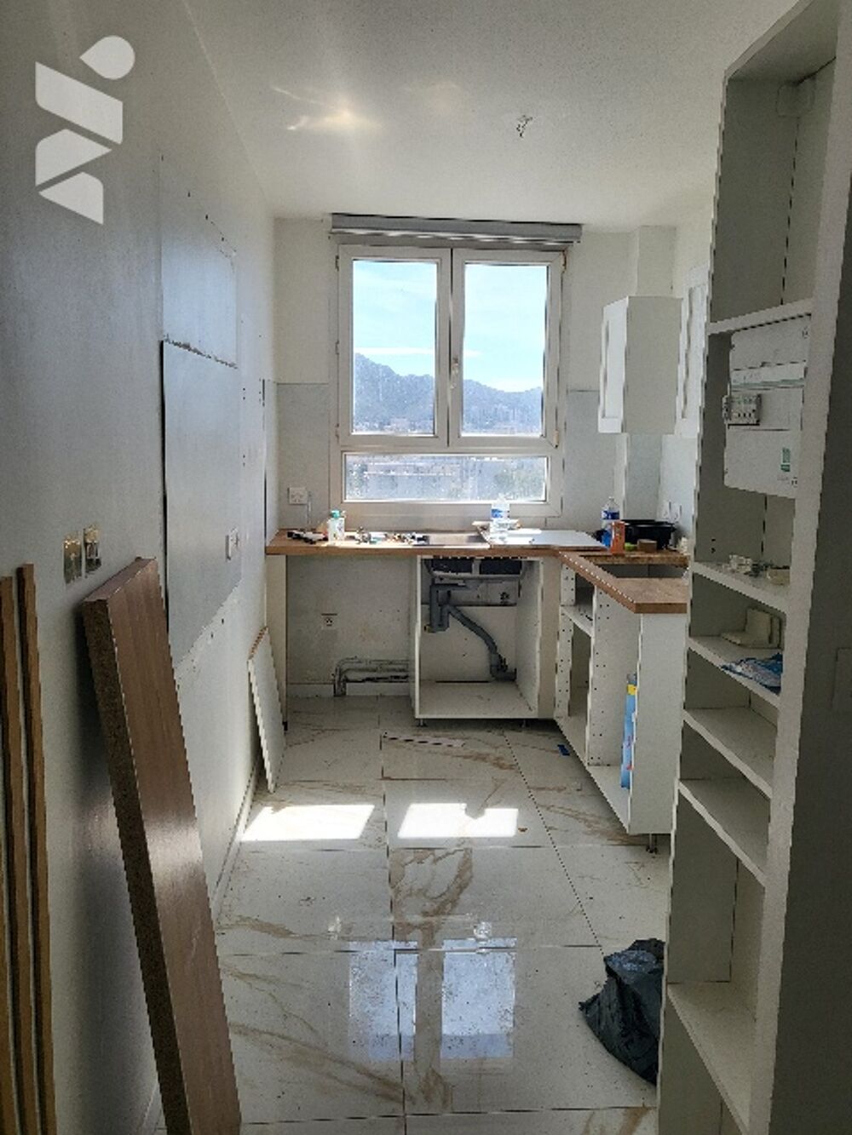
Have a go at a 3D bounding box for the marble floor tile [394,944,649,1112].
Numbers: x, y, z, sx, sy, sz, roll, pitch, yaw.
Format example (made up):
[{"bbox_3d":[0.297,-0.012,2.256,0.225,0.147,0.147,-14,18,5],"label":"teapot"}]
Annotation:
[{"bbox_3d":[0.231,1.154,2.174,0.600,0.010,0.598,0,9,-4],"label":"marble floor tile"}]

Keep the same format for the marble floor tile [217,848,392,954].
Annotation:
[{"bbox_3d":[-0.379,1.055,2.721,0.535,0.010,0.598,0,9,-4],"label":"marble floor tile"}]

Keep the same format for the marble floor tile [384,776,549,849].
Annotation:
[{"bbox_3d":[0.144,0.961,3.351,0.600,0.010,0.598,0,9,-4],"label":"marble floor tile"}]

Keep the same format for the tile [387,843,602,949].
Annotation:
[{"bbox_3d":[0.186,1.054,2.751,0.602,0.012,0.606,0,9,-4],"label":"tile"}]

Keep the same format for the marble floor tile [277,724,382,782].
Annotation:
[{"bbox_3d":[-0.475,0.864,3.916,0.559,0.012,0.608,0,9,-4],"label":"marble floor tile"}]

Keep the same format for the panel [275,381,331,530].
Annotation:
[{"bbox_3d":[-0.652,-0.585,4.542,0.272,0.775,0.013,0,9,-4],"label":"panel"}]

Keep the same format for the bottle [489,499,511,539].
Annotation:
[{"bbox_3d":[0.380,-0.255,4.304,0.083,0.240,0.083,0,9,-4],"label":"bottle"}]

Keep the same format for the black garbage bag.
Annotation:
[{"bbox_3d":[0.593,1.035,2.082,0.360,0.240,0.350,0,9,-4],"label":"black garbage bag"}]

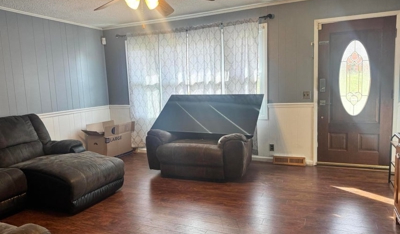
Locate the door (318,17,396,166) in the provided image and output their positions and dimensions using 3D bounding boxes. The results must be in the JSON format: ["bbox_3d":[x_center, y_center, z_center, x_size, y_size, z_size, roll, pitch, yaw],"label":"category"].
[{"bbox_3d":[2.166,-0.314,3.898,0.920,2.030,0.050,1,7,23],"label":"door"}]

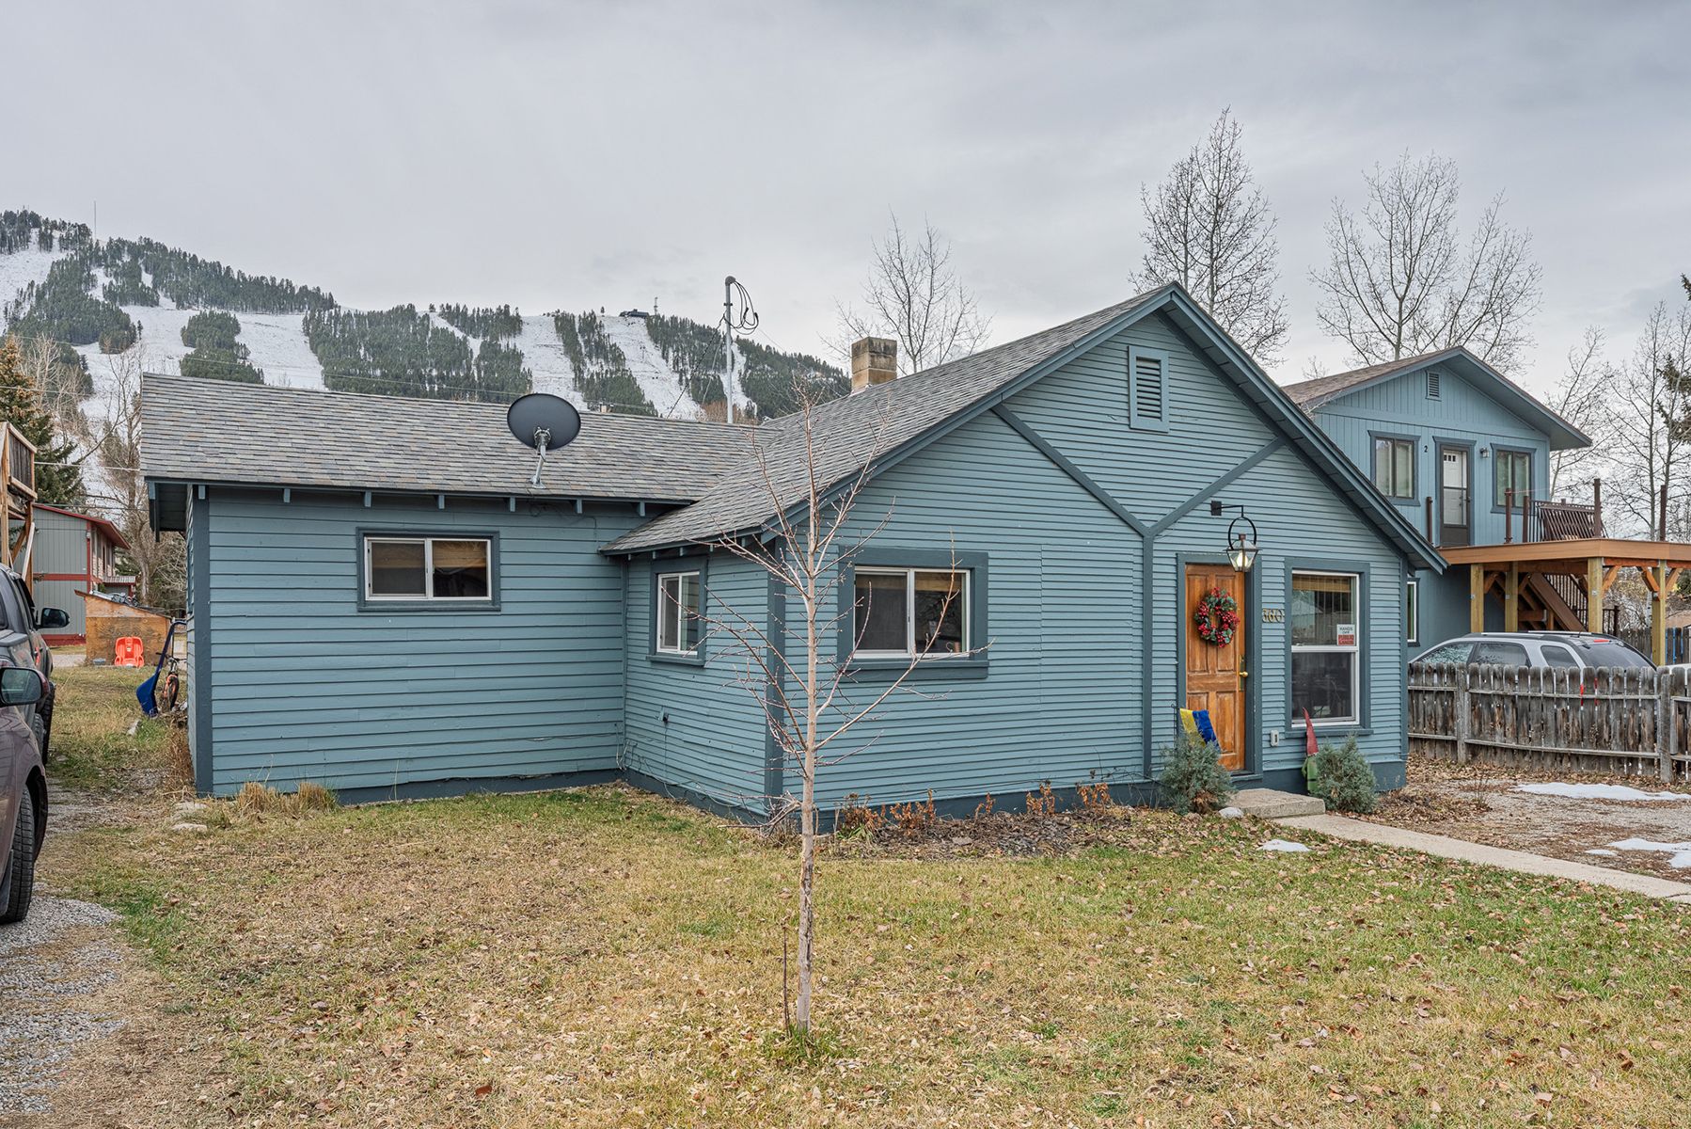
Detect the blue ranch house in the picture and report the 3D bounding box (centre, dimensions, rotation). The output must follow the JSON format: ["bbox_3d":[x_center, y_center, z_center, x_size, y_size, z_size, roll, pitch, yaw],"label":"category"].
[{"bbox_3d":[-1.198,-0.047,13.829,12.470,4.950,9.950,1,-2,-28],"label":"blue ranch house"}]

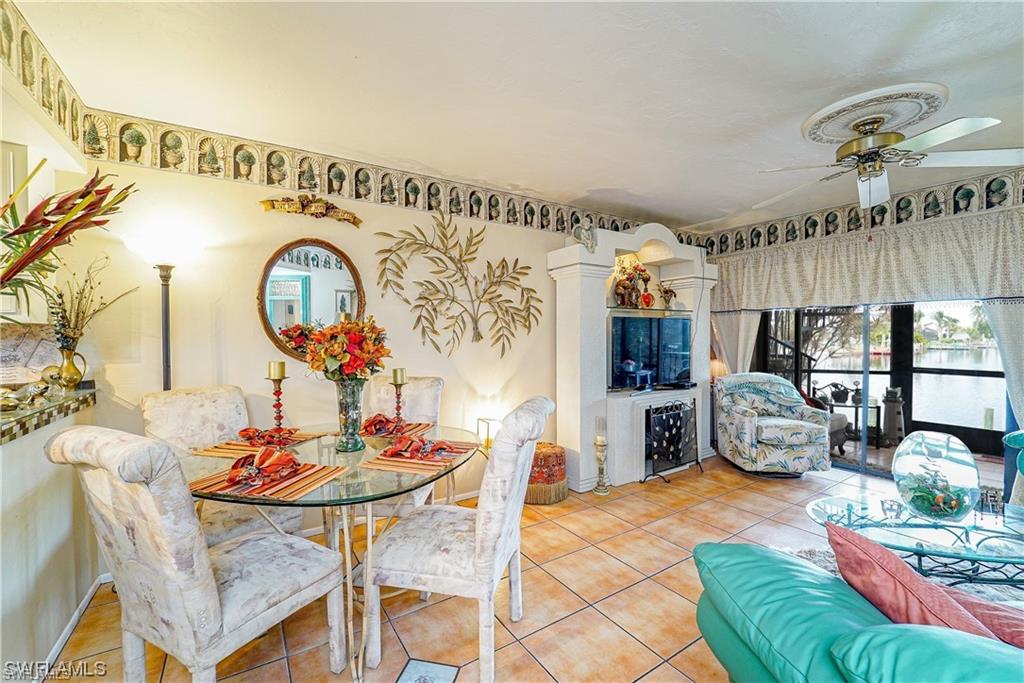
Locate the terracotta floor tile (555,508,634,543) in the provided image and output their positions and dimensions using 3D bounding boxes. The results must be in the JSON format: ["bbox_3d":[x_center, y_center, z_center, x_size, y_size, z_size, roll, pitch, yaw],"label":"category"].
[{"bbox_3d":[0.553,1.218,2.653,0.395,0.012,0.395,-1,0,-32],"label":"terracotta floor tile"}]

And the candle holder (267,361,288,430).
[{"bbox_3d":[-1.042,0.276,1.775,0.100,0.374,0.100,-1,0,-32],"label":"candle holder"}]

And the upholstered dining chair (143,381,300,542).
[{"bbox_3d":[-1.419,0.745,1.936,0.630,1.000,0.480,0,0,33],"label":"upholstered dining chair"}]

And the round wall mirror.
[{"bbox_3d":[-1.265,-0.265,2.568,0.630,0.790,0.050,-1,0,-32],"label":"round wall mirror"}]

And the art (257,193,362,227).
[{"bbox_3d":[-1.250,-0.847,2.518,0.600,0.180,0.050,-1,0,-32],"label":"art"}]

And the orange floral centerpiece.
[{"bbox_3d":[-0.756,0.193,1.830,0.375,0.615,0.370,-1,0,-32],"label":"orange floral centerpiece"}]

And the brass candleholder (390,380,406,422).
[{"bbox_3d":[-0.566,0.338,2.000,0.100,0.259,0.100,-1,0,-32],"label":"brass candleholder"}]

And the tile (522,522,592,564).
[{"bbox_3d":[0.220,1.230,2.463,0.400,0.012,0.400,-1,0,-32],"label":"tile"}]

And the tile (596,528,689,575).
[{"bbox_3d":[0.764,1.213,2.313,0.395,0.012,0.395,-1,0,-32],"label":"tile"}]

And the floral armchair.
[{"bbox_3d":[2.393,0.767,3.784,0.750,0.860,0.770,-1,0,-2],"label":"floral armchair"}]

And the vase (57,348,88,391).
[{"bbox_3d":[-2.130,0.136,1.930,0.090,0.203,0.120,0,0,42],"label":"vase"}]

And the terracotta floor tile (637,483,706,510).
[{"bbox_3d":[1.232,1.208,3.076,0.395,0.012,0.395,-1,0,-32],"label":"terracotta floor tile"}]

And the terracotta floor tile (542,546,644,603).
[{"bbox_3d":[0.425,1.218,2.102,0.395,0.012,0.395,-1,0,-32],"label":"terracotta floor tile"}]

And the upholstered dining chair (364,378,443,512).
[{"bbox_3d":[-0.708,0.735,2.346,0.480,1.000,0.630,-1,0,6],"label":"upholstered dining chair"}]

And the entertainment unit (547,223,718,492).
[{"bbox_3d":[1.197,0.059,3.824,1.920,2.300,0.530,-1,0,-32],"label":"entertainment unit"}]

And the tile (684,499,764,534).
[{"bbox_3d":[1.443,1.203,2.736,0.395,0.012,0.395,-1,0,-32],"label":"tile"}]

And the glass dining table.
[{"bbox_3d":[-0.742,0.865,1.818,1.170,0.740,1.170,-1,0,12],"label":"glass dining table"}]

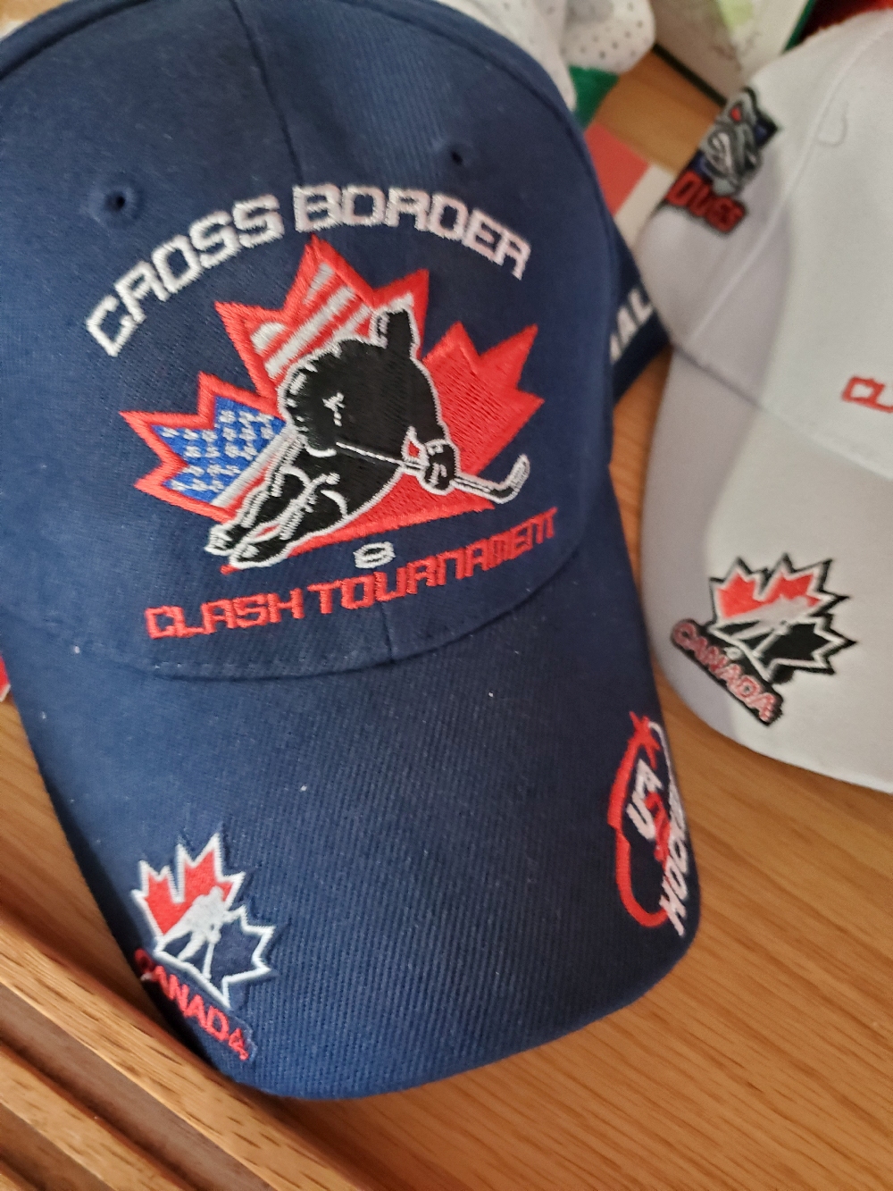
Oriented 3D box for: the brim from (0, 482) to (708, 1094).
[{"bbox_3d":[-0.011,0.030,0.197,0.165,0.050,0.126,-13,68,-15],"label":"brim"}]

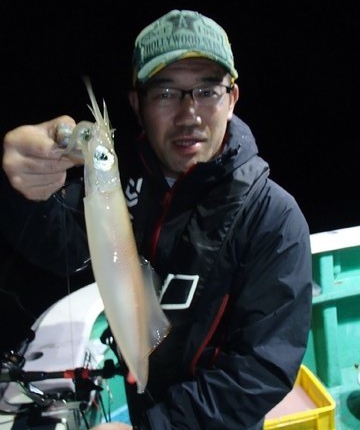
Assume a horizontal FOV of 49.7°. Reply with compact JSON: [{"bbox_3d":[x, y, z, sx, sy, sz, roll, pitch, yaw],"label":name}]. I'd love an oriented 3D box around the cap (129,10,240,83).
[{"bbox_3d":[0.008,-0.297,0.650,0.178,0.132,0.260,-4,16,-3],"label":"cap"}]

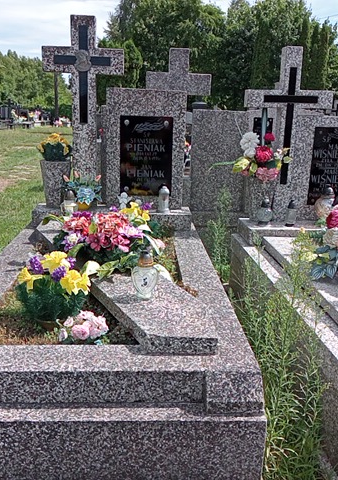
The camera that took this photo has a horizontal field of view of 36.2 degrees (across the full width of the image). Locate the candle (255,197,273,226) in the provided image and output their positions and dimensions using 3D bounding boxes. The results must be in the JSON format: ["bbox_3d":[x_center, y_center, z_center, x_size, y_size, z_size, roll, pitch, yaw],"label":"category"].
[{"bbox_3d":[0.661,-0.207,3.568,0.112,0.192,0.112,1,14,-4],"label":"candle"}]

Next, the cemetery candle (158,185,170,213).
[{"bbox_3d":[-0.032,-0.280,3.494,0.075,0.186,0.075,1,14,-3],"label":"cemetery candle"}]

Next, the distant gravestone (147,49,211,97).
[{"bbox_3d":[0.059,-0.889,4.198,0.520,1.250,0.110,1,14,-3],"label":"distant gravestone"}]

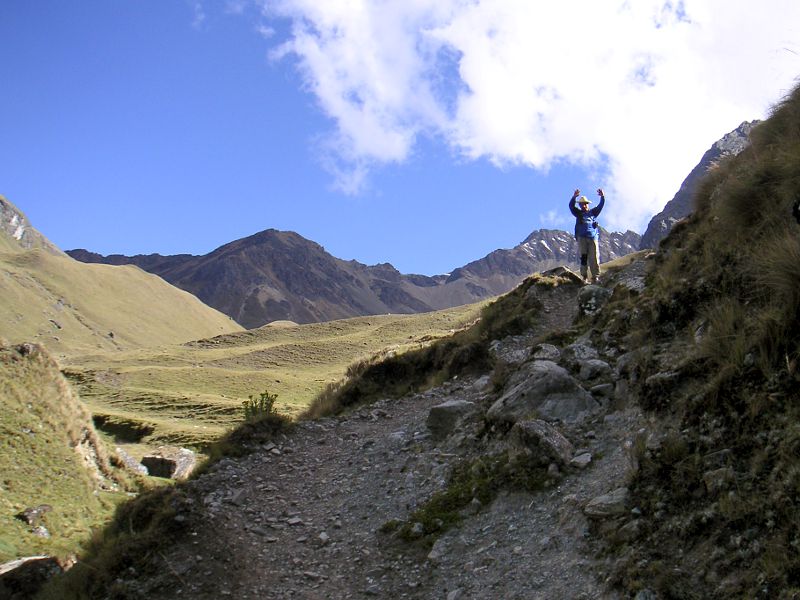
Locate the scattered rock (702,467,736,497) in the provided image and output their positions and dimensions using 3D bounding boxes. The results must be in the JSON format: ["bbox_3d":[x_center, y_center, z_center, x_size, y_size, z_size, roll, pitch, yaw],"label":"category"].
[{"bbox_3d":[2.394,1.364,6.600,0.240,0.220,0.210,-1,-3,24],"label":"scattered rock"}]

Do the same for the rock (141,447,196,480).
[{"bbox_3d":[-5.404,3.817,20.500,1.250,0.780,1.150,1,-3,-14],"label":"rock"}]

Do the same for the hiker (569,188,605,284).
[{"bbox_3d":[3.823,-1.302,18.000,0.740,1.950,0.500,1,-3,-12],"label":"hiker"}]

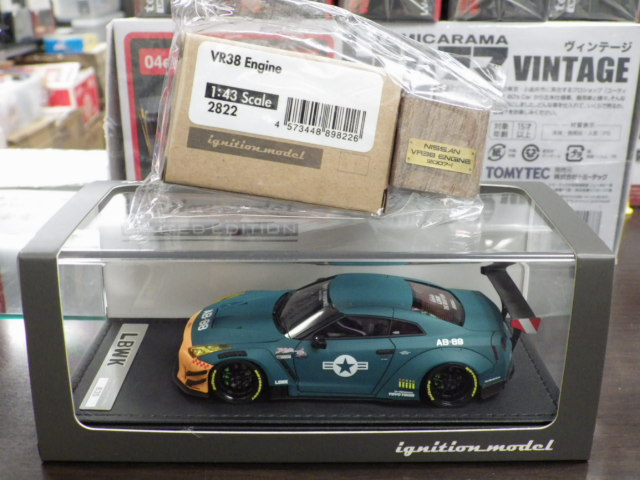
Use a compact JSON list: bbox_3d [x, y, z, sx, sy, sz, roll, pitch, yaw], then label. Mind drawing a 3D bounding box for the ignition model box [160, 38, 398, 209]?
[{"bbox_3d":[-0.013,-0.035,0.244,0.066,0.043,0.036,8,2,-12],"label":"ignition model box"}]

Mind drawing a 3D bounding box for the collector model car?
[{"bbox_3d":[0.009,0.027,0.244,0.111,0.032,0.046,0,19,1],"label":"collector model car"}]

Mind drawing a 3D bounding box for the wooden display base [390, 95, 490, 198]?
[{"bbox_3d":[0.037,-0.030,0.249,0.030,0.028,0.014,8,2,-12],"label":"wooden display base"}]

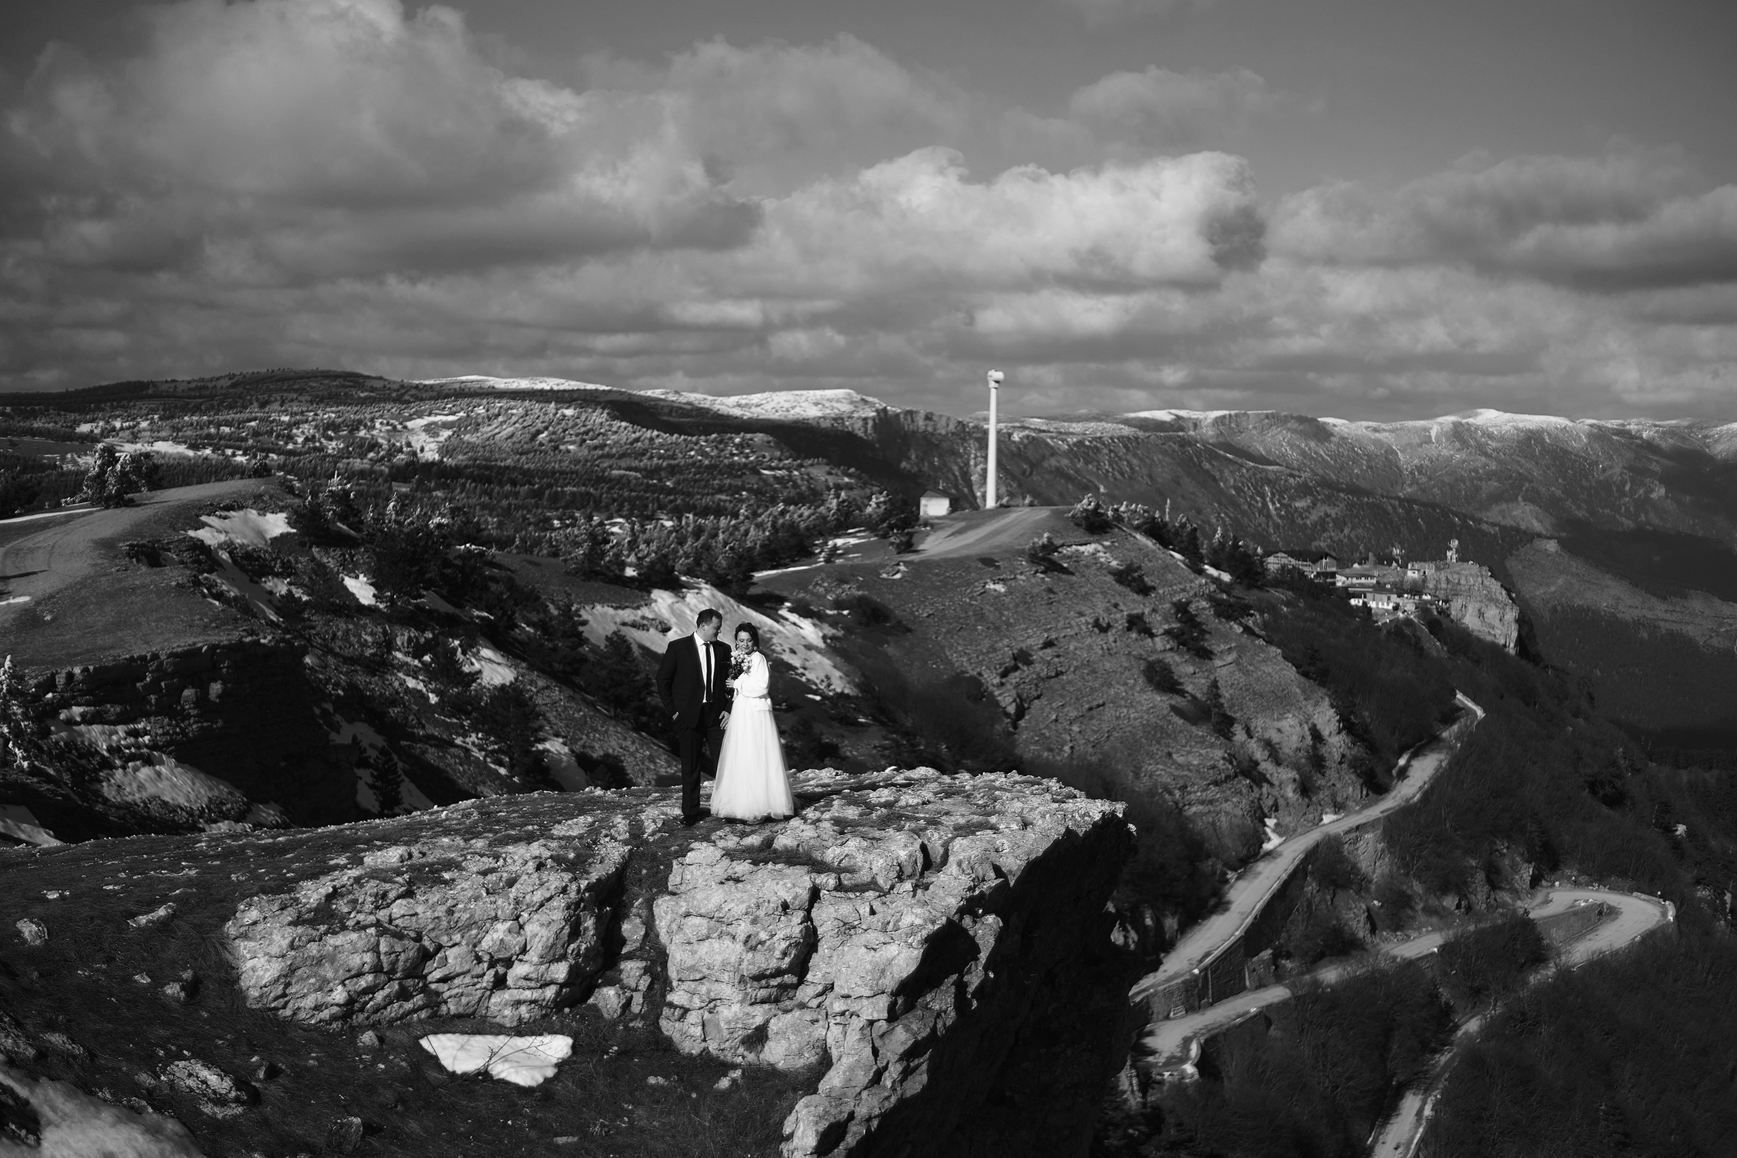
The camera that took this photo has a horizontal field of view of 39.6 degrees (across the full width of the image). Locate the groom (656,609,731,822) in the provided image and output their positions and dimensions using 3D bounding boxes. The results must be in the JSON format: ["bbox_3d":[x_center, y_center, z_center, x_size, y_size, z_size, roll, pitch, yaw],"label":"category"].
[{"bbox_3d":[-1.452,1.155,20.250,0.600,1.790,0.380,0,3,-24],"label":"groom"}]

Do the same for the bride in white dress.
[{"bbox_3d":[-0.975,1.204,20.400,0.680,1.610,0.680,4,4,45],"label":"bride in white dress"}]

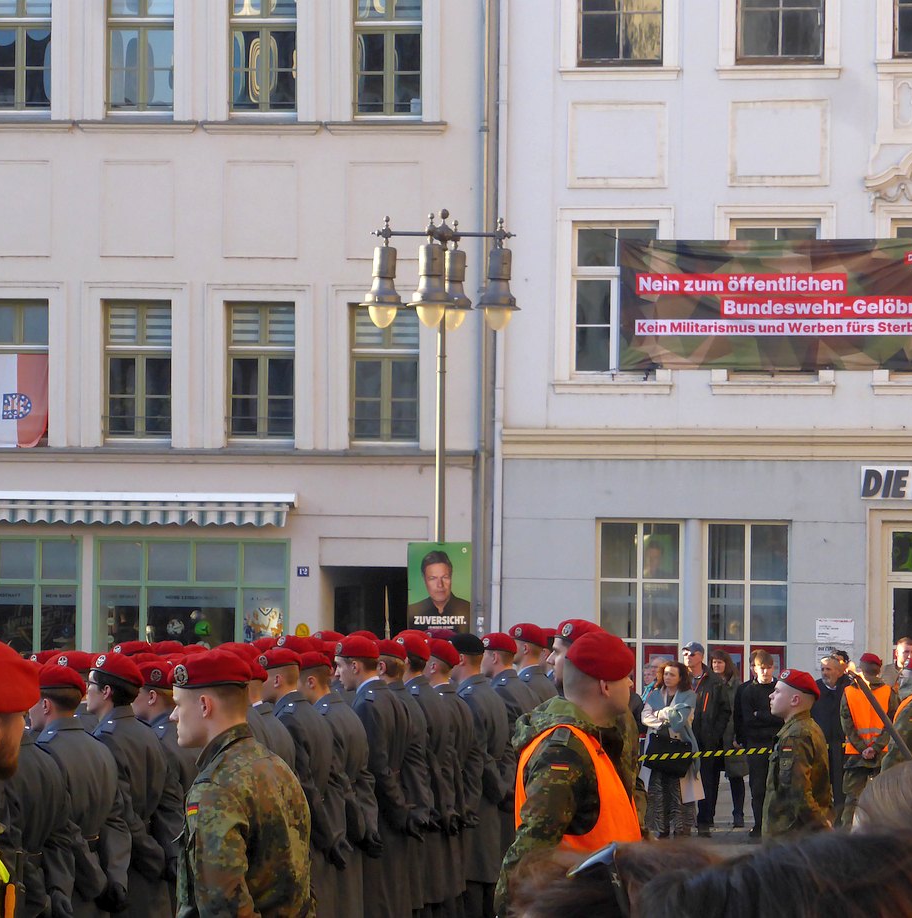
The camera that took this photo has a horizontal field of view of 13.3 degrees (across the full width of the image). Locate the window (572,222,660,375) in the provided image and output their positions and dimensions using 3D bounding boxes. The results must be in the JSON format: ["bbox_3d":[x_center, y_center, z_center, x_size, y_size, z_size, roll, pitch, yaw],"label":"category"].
[{"bbox_3d":[1.885,-1.885,46.098,1.018,1.765,0.150,0,-2,10],"label":"window"}]

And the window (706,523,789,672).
[{"bbox_3d":[3.400,1.755,45.778,0.958,2.075,0.150,0,-2,10],"label":"window"}]

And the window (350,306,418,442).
[{"bbox_3d":[-0.843,-0.997,46.300,0.790,1.610,0.150,1,-1,5],"label":"window"}]

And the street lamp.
[{"bbox_3d":[-0.148,0.589,36.400,1.500,5.800,1.500,0,-1,13],"label":"street lamp"}]

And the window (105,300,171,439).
[{"bbox_3d":[-3.782,-1.065,46.683,0.804,1.667,0.150,1,-2,4],"label":"window"}]

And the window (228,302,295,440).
[{"bbox_3d":[-2.302,-1.038,46.574,0.800,1.663,0.150,1,-2,4],"label":"window"}]

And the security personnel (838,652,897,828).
[{"bbox_3d":[3.723,2.621,35.600,0.560,1.724,0.380,1,-2,5],"label":"security personnel"}]

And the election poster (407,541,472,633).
[{"bbox_3d":[-0.154,1.195,36.600,0.600,0.845,0.030,1,-2,-2],"label":"election poster"}]

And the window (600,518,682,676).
[{"bbox_3d":[2.153,1.752,45.993,0.973,2.084,0.150,0,-2,10],"label":"window"}]

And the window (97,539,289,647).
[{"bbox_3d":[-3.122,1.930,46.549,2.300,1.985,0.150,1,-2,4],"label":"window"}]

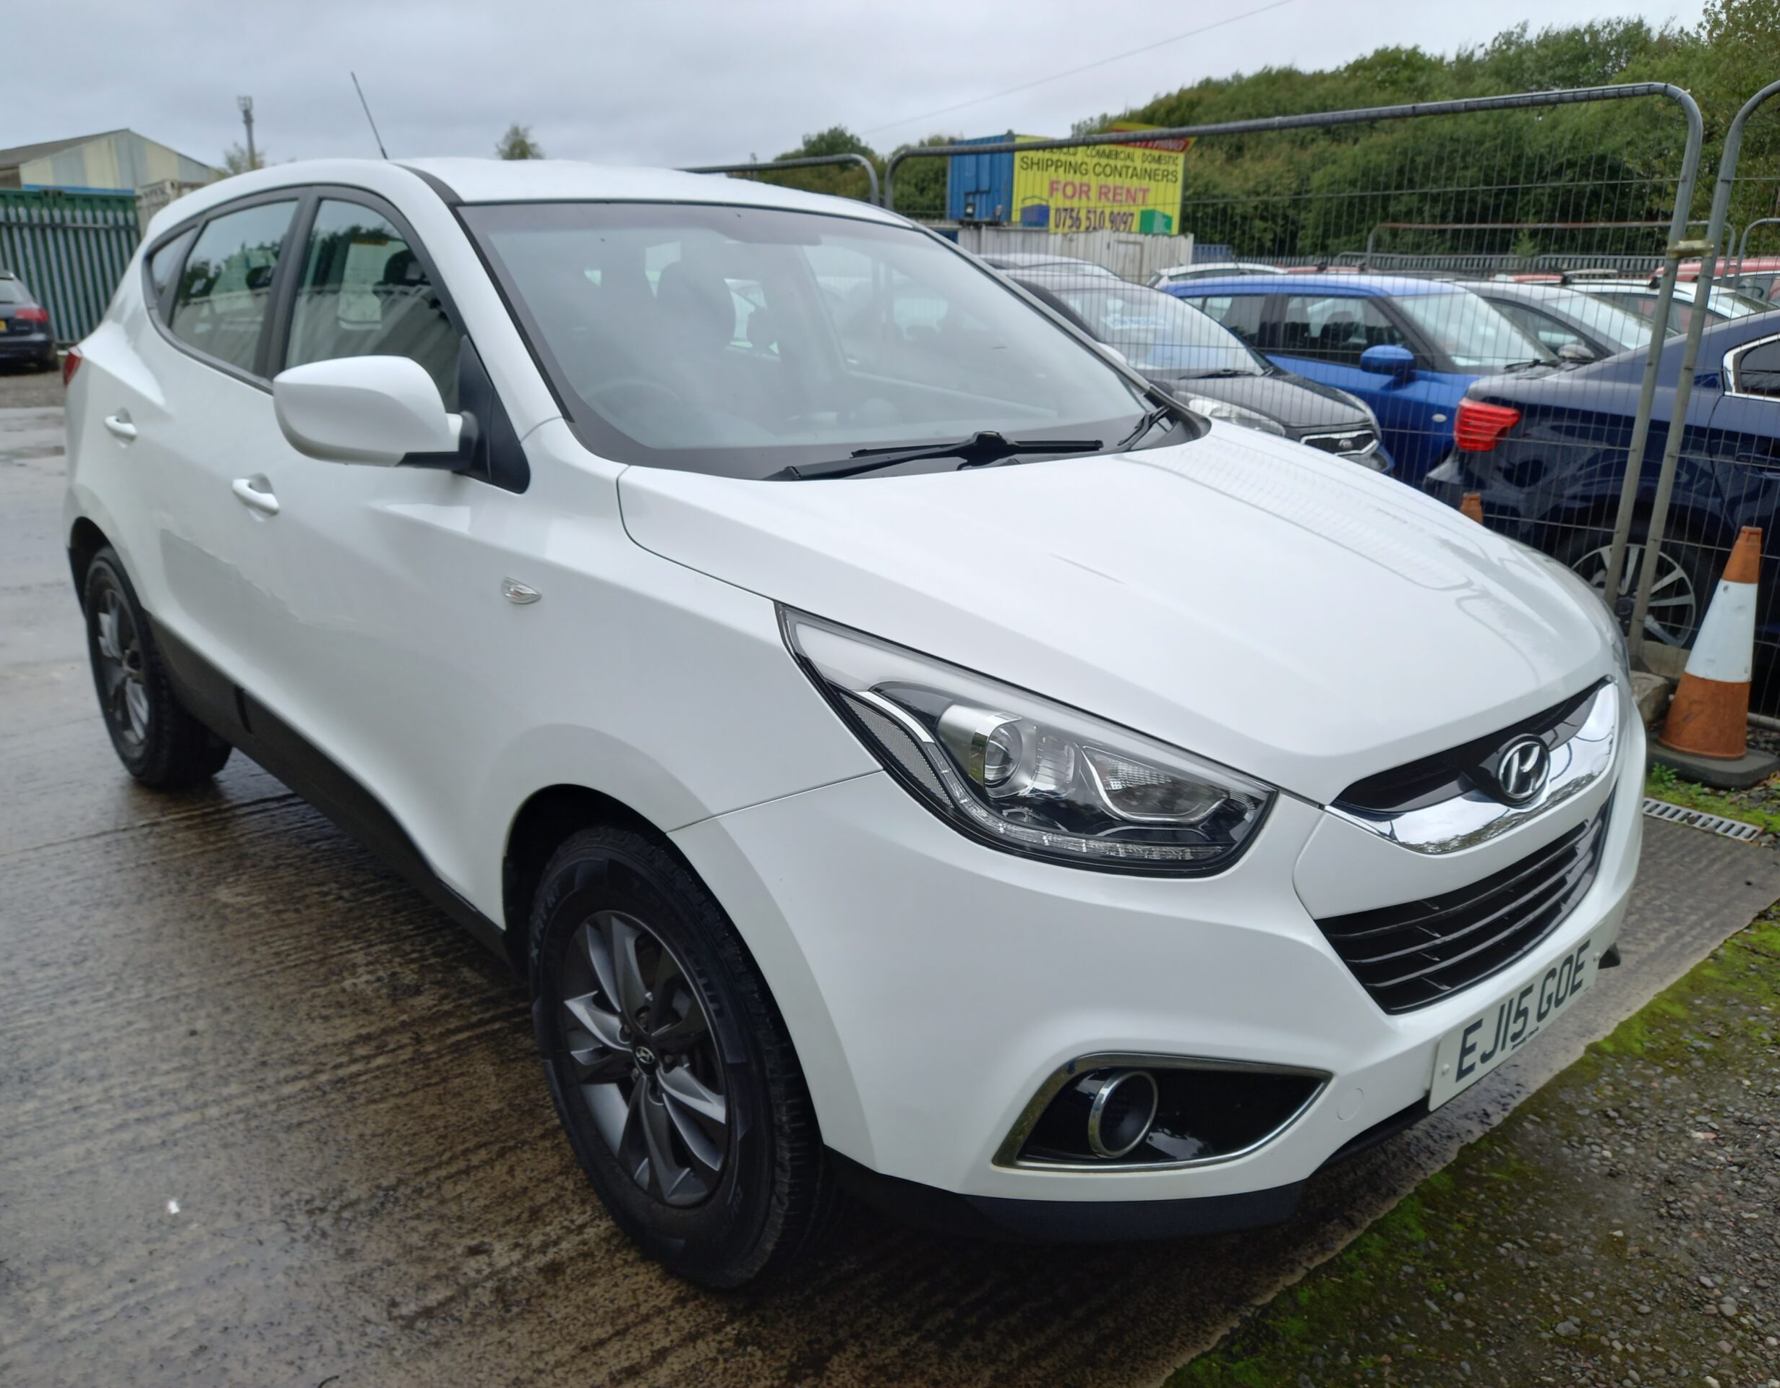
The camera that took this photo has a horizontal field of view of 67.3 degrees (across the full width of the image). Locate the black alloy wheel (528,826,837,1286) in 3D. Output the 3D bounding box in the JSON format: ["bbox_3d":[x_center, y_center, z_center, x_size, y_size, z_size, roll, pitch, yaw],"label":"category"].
[{"bbox_3d":[-0.298,0.503,2.022,0.230,0.690,0.690,-12,21,-42],"label":"black alloy wheel"}]

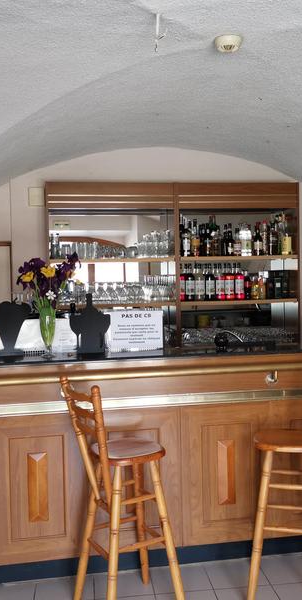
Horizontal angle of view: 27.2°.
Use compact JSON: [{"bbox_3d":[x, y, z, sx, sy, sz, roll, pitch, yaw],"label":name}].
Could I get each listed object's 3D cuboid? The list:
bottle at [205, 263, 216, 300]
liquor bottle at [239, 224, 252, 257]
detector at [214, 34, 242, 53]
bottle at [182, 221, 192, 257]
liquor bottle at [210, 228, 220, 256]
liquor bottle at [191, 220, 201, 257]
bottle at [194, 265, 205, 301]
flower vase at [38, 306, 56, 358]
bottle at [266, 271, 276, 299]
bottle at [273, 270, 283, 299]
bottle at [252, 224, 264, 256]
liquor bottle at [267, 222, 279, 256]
[{"bbox_3d":[0.483,-0.146,5.080,0.074,0.305,0.074,-2,3,-7],"label":"bottle"},{"bbox_3d":[0.814,-0.505,5.302,0.084,0.273,0.084,-2,3,-9],"label":"liquor bottle"},{"bbox_3d":[0.329,-1.088,2.650,0.112,0.052,0.112,-2,3,-10],"label":"detector"},{"bbox_3d":[0.300,-0.518,5.220,0.068,0.318,0.068,-2,3,-9],"label":"bottle"},{"bbox_3d":[0.514,-0.464,5.012,0.072,0.229,0.072,-2,3,-10],"label":"liquor bottle"},{"bbox_3d":[0.380,-0.518,5.232,0.069,0.313,0.069,-2,3,-9],"label":"liquor bottle"},{"bbox_3d":[0.396,-0.142,5.006,0.077,0.297,0.077,-2,3,-10],"label":"bottle"},{"bbox_3d":[-0.561,0.174,3.390,0.093,0.270,0.093,-2,3,-7],"label":"flower vase"},{"bbox_3d":[0.983,-0.123,5.107,0.068,0.221,0.068,-2,3,-10],"label":"bottle"},{"bbox_3d":[1.044,-0.124,5.118,0.070,0.220,0.070,-2,3,-10],"label":"bottle"},{"bbox_3d":[0.872,-0.492,5.072,0.077,0.268,0.077,-2,3,-10],"label":"bottle"},{"bbox_3d":[1.052,-0.520,5.340,0.079,0.286,0.079,-2,3,-9],"label":"liquor bottle"}]

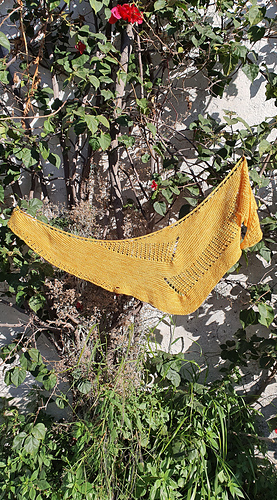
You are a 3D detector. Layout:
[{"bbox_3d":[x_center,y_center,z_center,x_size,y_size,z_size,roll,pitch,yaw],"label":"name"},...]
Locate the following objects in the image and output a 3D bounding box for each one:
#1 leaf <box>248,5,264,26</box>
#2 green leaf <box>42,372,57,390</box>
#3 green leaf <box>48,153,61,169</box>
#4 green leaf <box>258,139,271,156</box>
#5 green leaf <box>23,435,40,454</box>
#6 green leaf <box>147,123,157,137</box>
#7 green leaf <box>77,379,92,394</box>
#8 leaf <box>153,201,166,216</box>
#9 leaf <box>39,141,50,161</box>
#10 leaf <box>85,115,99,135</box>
[{"bbox_3d":[0.576,-1.155,1.850,0.079,0.108,0.035,1,4,10],"label":"leaf"},{"bbox_3d":[-0.460,0.685,1.950,0.075,0.095,0.030,11,-15,3],"label":"green leaf"},{"bbox_3d":[-0.419,-0.446,1.880,0.055,0.089,0.040,-24,-14,-6],"label":"green leaf"},{"bbox_3d":[0.621,-0.505,1.850,0.064,0.092,0.030,14,-19,5],"label":"green leaf"},{"bbox_3d":[-0.504,0.917,1.770,0.075,0.094,0.035,0,4,0],"label":"green leaf"},{"bbox_3d":[0.070,-0.603,1.880,0.050,0.070,0.025,0,4,0],"label":"green leaf"},{"bbox_3d":[-0.266,0.672,1.850,0.069,0.079,0.030,0,4,0],"label":"green leaf"},{"bbox_3d":[0.112,-0.213,1.950,0.060,0.084,0.025,-27,-13,-7],"label":"leaf"},{"bbox_3d":[-0.463,-0.490,1.850,0.049,0.099,0.030,0,4,0],"label":"leaf"},{"bbox_3d":[-0.224,-0.610,1.830,0.063,0.102,0.030,-14,-19,-5],"label":"leaf"}]

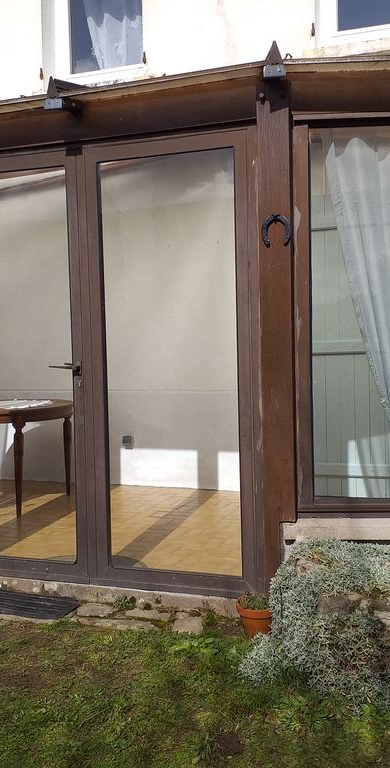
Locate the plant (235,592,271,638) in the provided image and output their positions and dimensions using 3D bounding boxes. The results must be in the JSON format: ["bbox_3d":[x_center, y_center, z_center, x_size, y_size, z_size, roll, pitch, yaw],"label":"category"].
[{"bbox_3d":[0.266,1.021,3.375,0.178,0.195,0.178,0,3,19],"label":"plant"}]

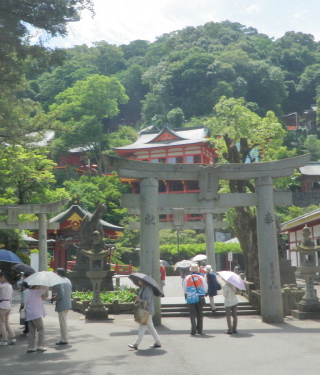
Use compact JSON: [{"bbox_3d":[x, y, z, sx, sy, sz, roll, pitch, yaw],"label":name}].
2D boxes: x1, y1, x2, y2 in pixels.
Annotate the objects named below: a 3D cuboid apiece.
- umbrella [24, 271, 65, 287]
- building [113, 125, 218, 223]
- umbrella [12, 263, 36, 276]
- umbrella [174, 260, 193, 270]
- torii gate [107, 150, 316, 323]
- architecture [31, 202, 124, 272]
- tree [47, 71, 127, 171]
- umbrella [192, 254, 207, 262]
[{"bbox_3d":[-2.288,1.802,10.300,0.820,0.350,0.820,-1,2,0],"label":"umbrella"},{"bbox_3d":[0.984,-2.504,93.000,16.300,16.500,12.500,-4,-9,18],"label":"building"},{"bbox_3d":[-3.700,2.267,14.200,0.720,0.340,0.720,9,-8,0],"label":"umbrella"},{"bbox_3d":[1.121,3.675,24.500,0.870,0.380,0.870,-11,-8,0],"label":"umbrella"},{"bbox_3d":[1.371,1.494,15.169,5.900,4.800,0.850,-1,-8,-1],"label":"torii gate"},{"bbox_3d":[-8.091,4.904,51.000,9.000,6.900,5.000,0,-8,-6],"label":"architecture"},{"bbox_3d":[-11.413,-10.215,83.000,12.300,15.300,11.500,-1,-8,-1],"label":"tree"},{"bbox_3d":[2.115,3.755,27.500,0.880,0.360,0.880,-9,-8,0],"label":"umbrella"}]

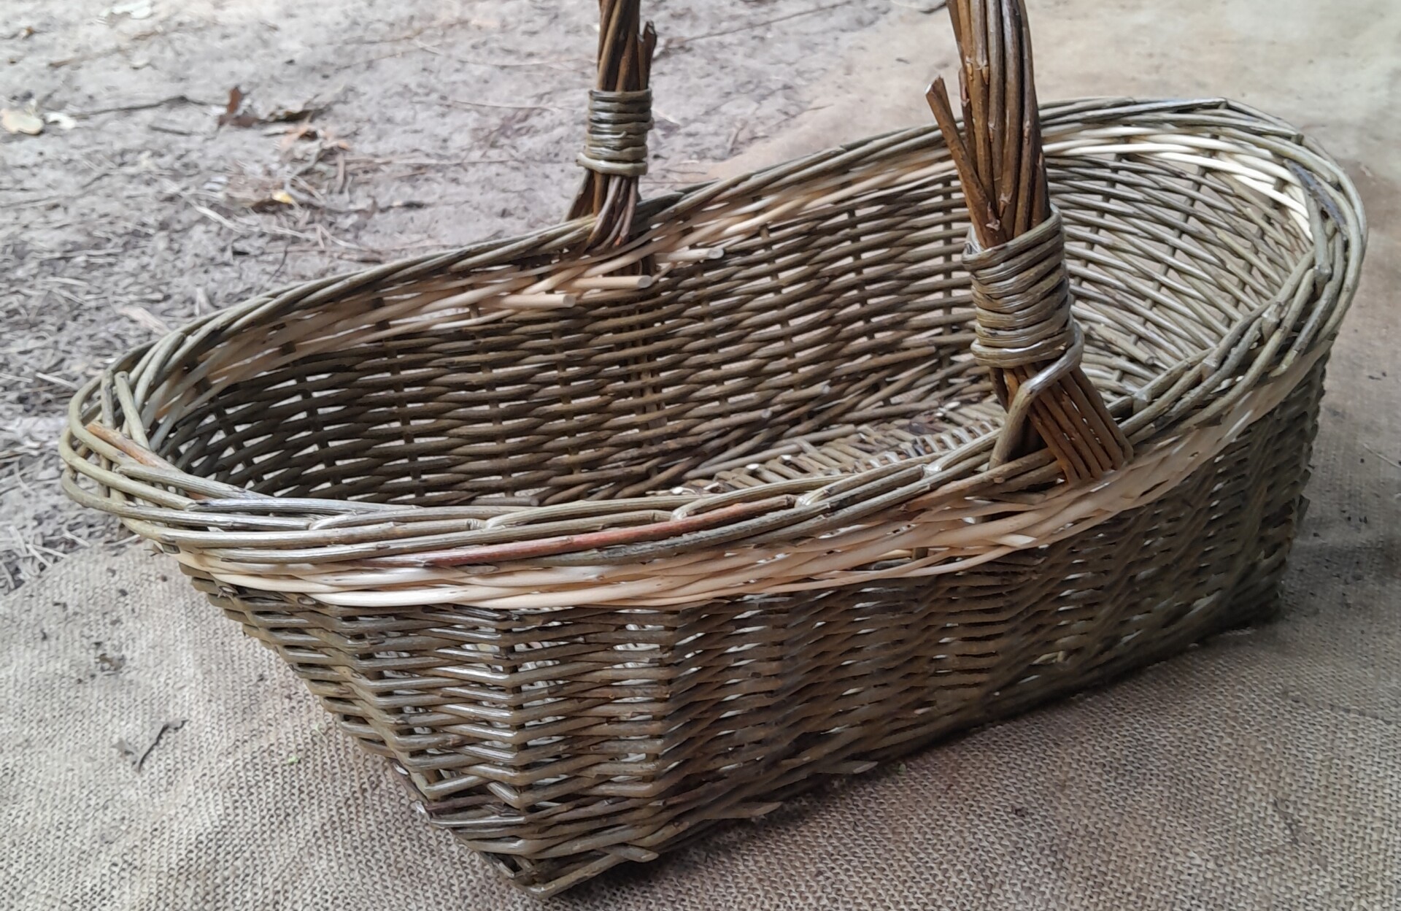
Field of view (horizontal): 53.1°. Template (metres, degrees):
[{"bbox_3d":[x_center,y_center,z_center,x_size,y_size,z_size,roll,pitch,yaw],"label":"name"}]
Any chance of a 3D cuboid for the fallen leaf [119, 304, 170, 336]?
[{"bbox_3d":[-0.421,-0.103,1.067,0.067,0.014,0.012,27,43,37],"label":"fallen leaf"}]

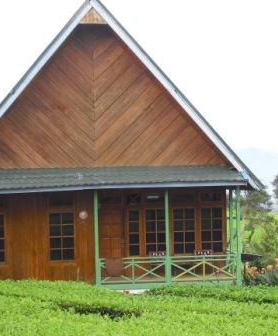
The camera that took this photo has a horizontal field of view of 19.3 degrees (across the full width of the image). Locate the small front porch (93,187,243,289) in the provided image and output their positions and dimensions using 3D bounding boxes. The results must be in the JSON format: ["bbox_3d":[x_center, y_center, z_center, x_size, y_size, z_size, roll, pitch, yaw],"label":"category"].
[{"bbox_3d":[0.733,1.910,22.985,3.926,2.694,2.150,-1,-2,-3],"label":"small front porch"}]

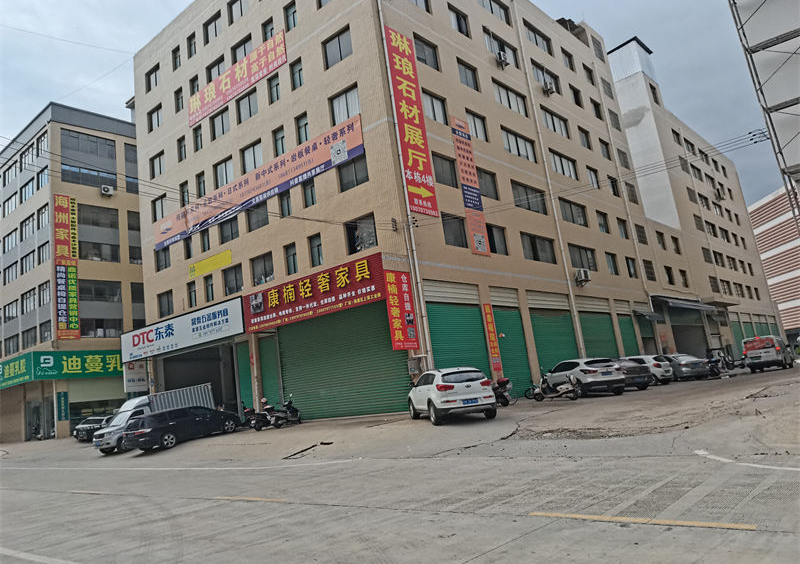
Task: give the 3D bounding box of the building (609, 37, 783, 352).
[{"bbox_3d":[31.887,-4.713,76.185,17.000,32.357,36.309,-17,-14,40],"label":"building"}]

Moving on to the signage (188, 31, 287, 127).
[{"bbox_3d":[-9.220,-11.028,33.070,8.945,1.839,0.120,-15,-13,38],"label":"signage"}]

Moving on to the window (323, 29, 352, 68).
[{"bbox_3d":[-2.846,-10.865,28.032,1.871,1.474,0.200,-15,-13,38],"label":"window"}]

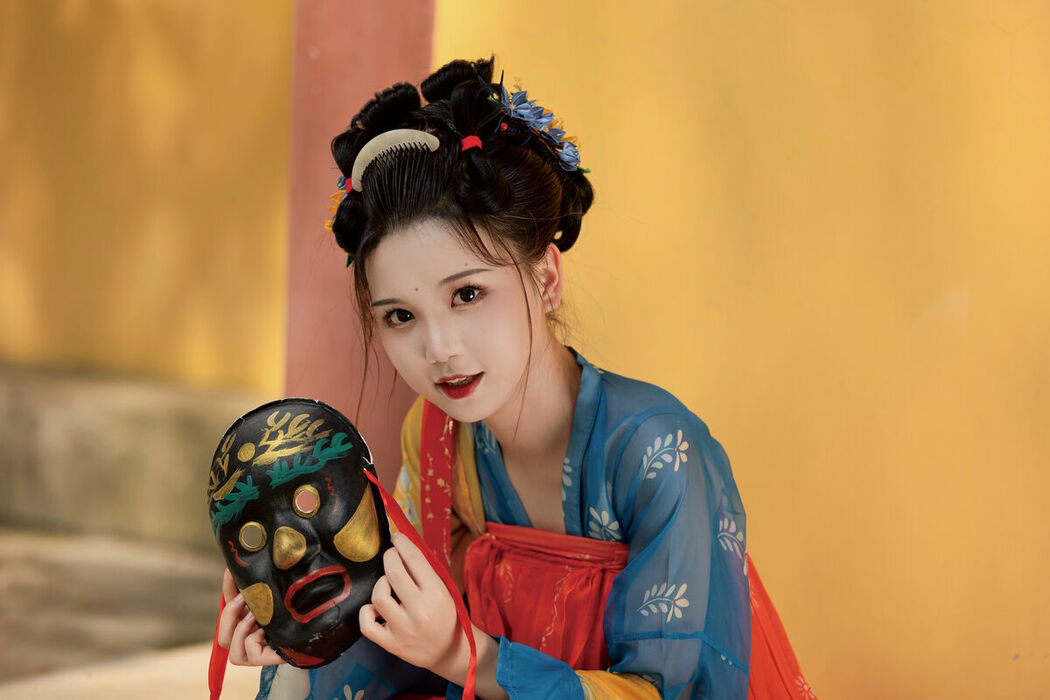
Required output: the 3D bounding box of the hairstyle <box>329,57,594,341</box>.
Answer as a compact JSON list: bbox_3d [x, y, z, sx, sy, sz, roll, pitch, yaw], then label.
[{"bbox_3d":[-0.053,-0.114,2.530,0.210,0.235,0.235,-18,8,22],"label":"hairstyle"}]

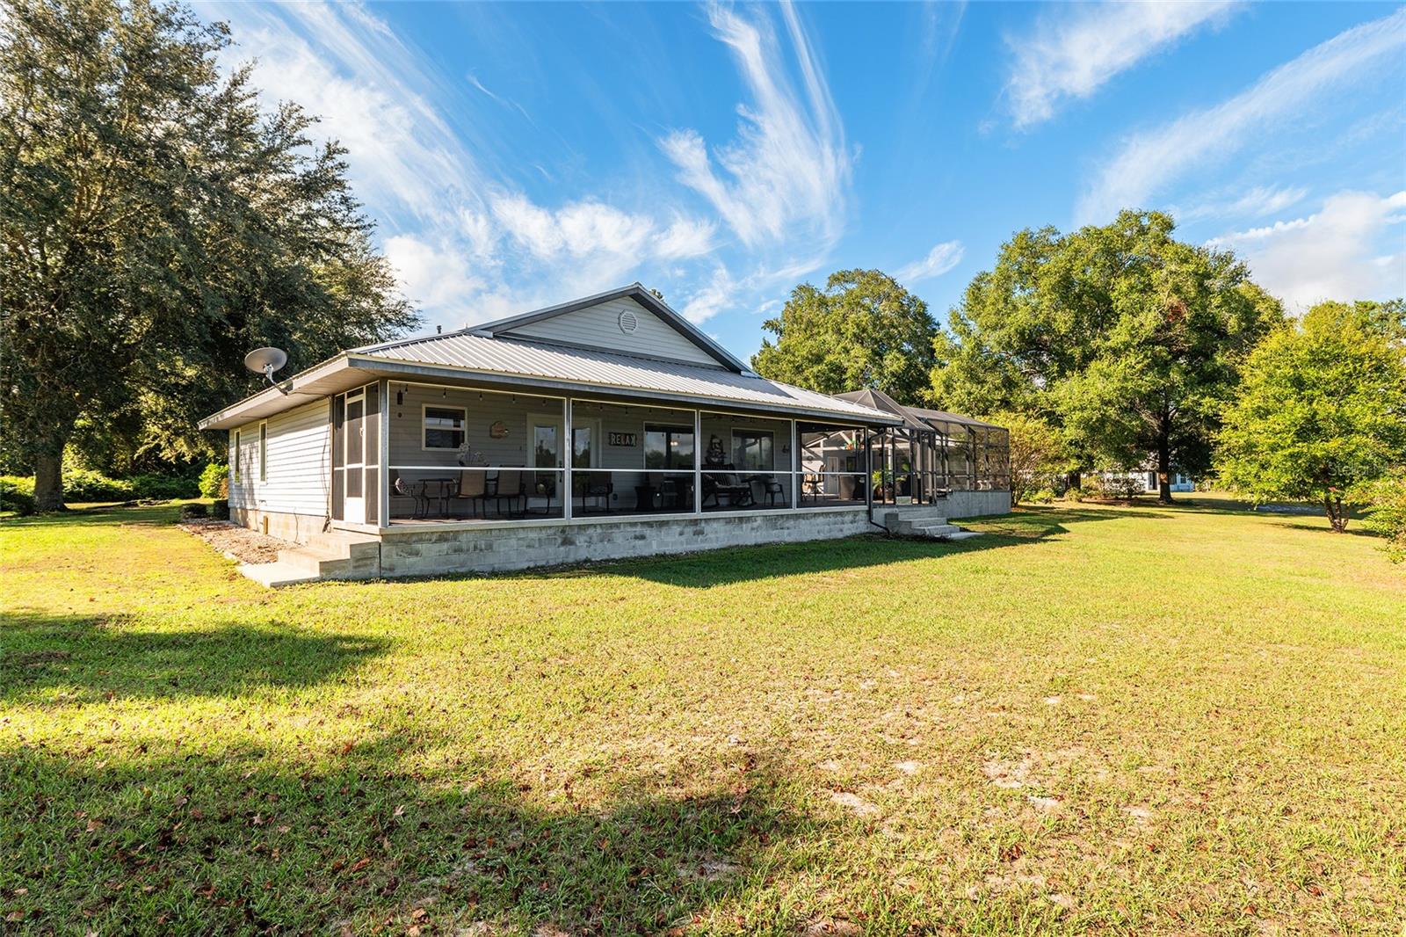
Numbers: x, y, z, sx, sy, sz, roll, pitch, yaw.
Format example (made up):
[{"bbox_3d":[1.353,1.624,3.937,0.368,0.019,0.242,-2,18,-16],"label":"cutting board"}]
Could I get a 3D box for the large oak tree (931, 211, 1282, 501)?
[{"bbox_3d":[26.083,-7.219,43.000,20.300,18.900,19.000,-1,-2,31],"label":"large oak tree"}]

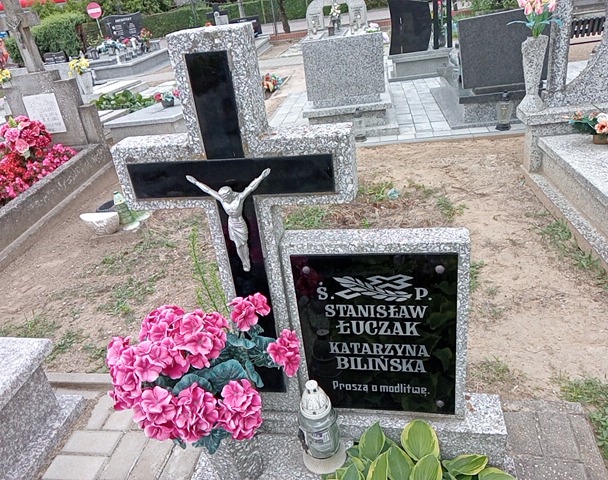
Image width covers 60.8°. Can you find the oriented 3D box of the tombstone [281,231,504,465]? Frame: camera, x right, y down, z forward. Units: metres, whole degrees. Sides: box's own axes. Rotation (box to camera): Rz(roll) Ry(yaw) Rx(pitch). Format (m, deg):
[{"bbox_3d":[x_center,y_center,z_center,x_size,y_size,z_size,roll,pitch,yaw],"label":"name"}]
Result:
[{"bbox_3d":[0.289,0.313,1.573,0.622,0.719,0.169,-1,26,13],"label":"tombstone"}]

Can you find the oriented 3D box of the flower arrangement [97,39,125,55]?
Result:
[{"bbox_3d":[-5.420,-5.420,14.500,0.720,0.400,0.420,-3,26,9],"label":"flower arrangement"}]

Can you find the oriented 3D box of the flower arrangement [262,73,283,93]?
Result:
[{"bbox_3d":[-0.494,-2.434,8.000,0.310,0.270,0.300,-3,26,9],"label":"flower arrangement"}]

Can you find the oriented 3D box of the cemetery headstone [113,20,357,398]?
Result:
[{"bbox_3d":[-0.161,0.014,1.523,0.660,1.177,0.122,-1,26,13],"label":"cemetery headstone"}]

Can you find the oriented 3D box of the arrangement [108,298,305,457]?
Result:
[{"bbox_3d":[-0.258,0.351,1.318,0.470,0.345,0.290,-1,26,13],"label":"arrangement"}]

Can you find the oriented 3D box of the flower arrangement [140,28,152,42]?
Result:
[{"bbox_3d":[-4.411,-5.728,14.500,0.330,0.380,0.320,-3,26,9],"label":"flower arrangement"}]

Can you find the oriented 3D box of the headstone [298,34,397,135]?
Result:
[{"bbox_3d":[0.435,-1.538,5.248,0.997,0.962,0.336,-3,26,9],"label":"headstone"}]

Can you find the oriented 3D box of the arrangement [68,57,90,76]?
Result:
[{"bbox_3d":[-3.296,-2.547,7.600,0.310,0.280,0.280,-3,26,9],"label":"arrangement"}]

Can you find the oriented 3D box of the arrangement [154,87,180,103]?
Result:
[{"bbox_3d":[-1.463,-1.549,5.550,0.270,0.200,0.220,-3,26,9],"label":"arrangement"}]

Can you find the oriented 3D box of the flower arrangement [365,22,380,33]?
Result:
[{"bbox_3d":[1.323,-4.105,10.000,0.290,0.180,0.260,-3,26,9],"label":"flower arrangement"}]

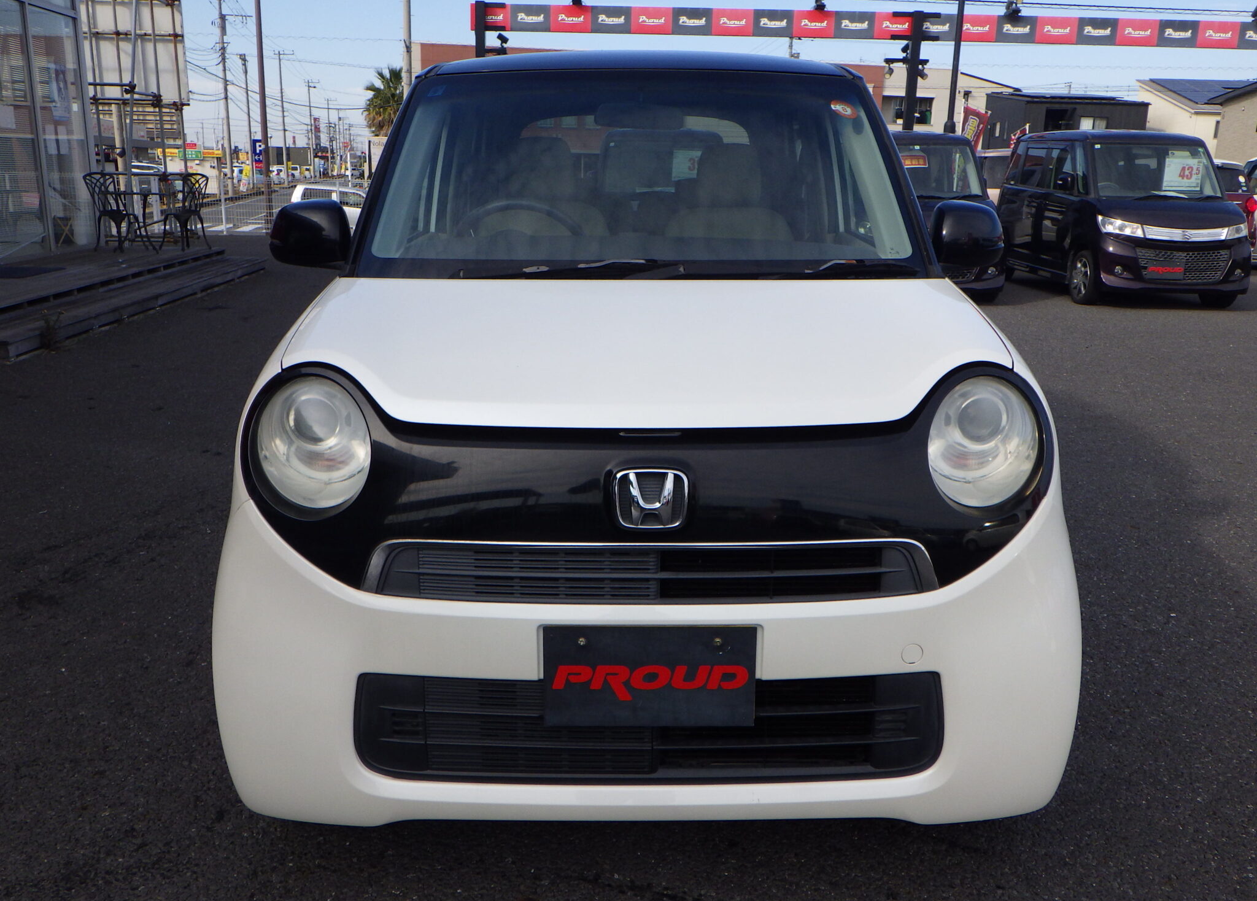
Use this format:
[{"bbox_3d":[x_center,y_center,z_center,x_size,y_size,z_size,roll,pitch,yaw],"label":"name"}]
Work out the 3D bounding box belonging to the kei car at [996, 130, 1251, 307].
[{"bbox_3d":[5.462,-2.573,11.244,1.475,1.735,3.395,2,15,4],"label":"kei car"}]

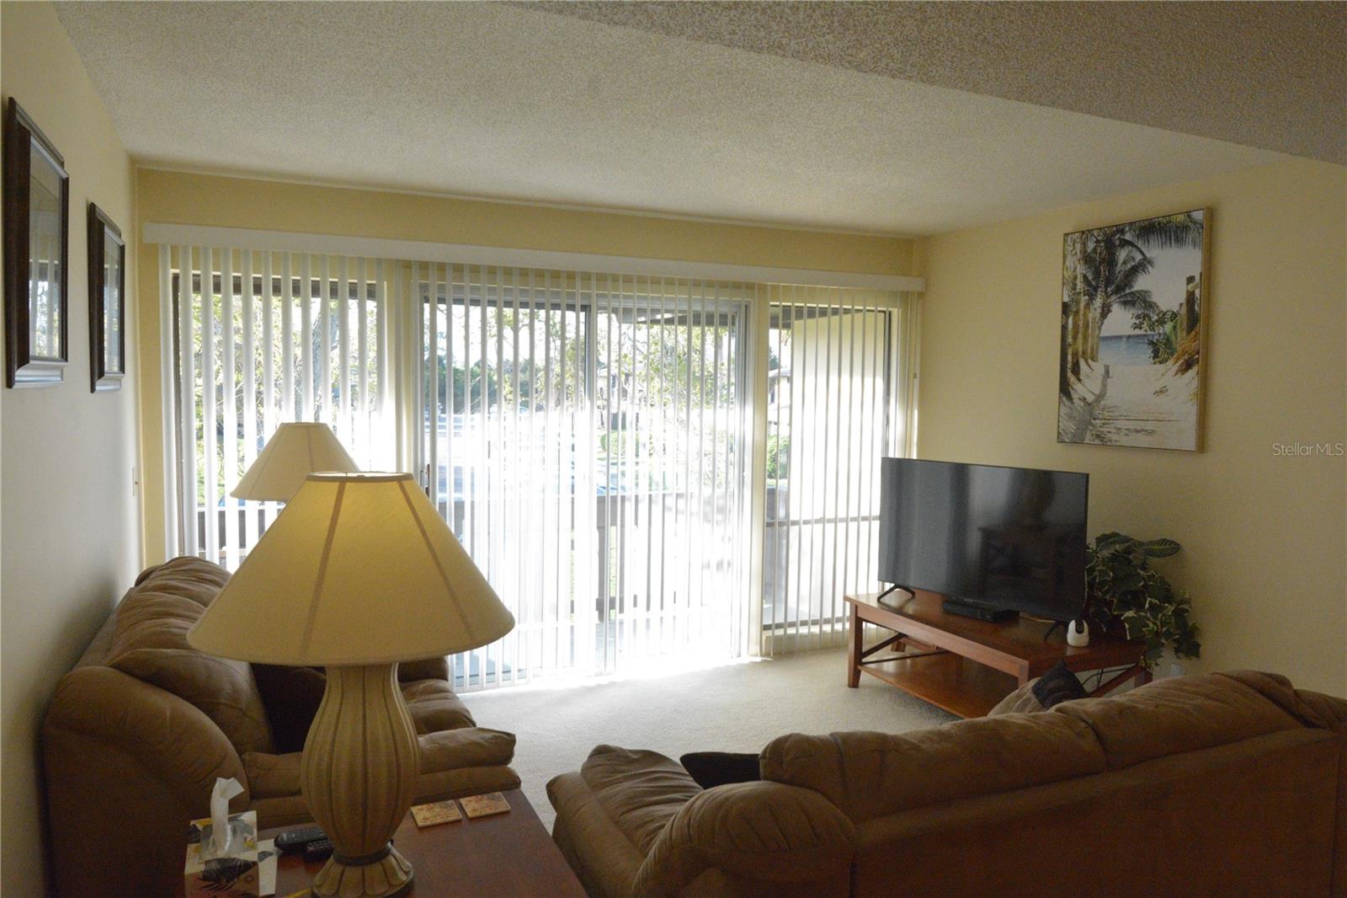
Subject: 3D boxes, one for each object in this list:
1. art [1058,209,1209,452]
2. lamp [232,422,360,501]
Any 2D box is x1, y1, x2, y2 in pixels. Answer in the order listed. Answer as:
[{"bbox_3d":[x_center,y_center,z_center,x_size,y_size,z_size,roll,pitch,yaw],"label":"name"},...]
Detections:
[{"bbox_3d":[2.084,-0.518,4.112,0.040,1.025,0.720,-2,4,-25],"label":"art"},{"bbox_3d":[-1.460,0.294,3.561,0.590,0.788,0.590,-2,4,-25],"label":"lamp"}]

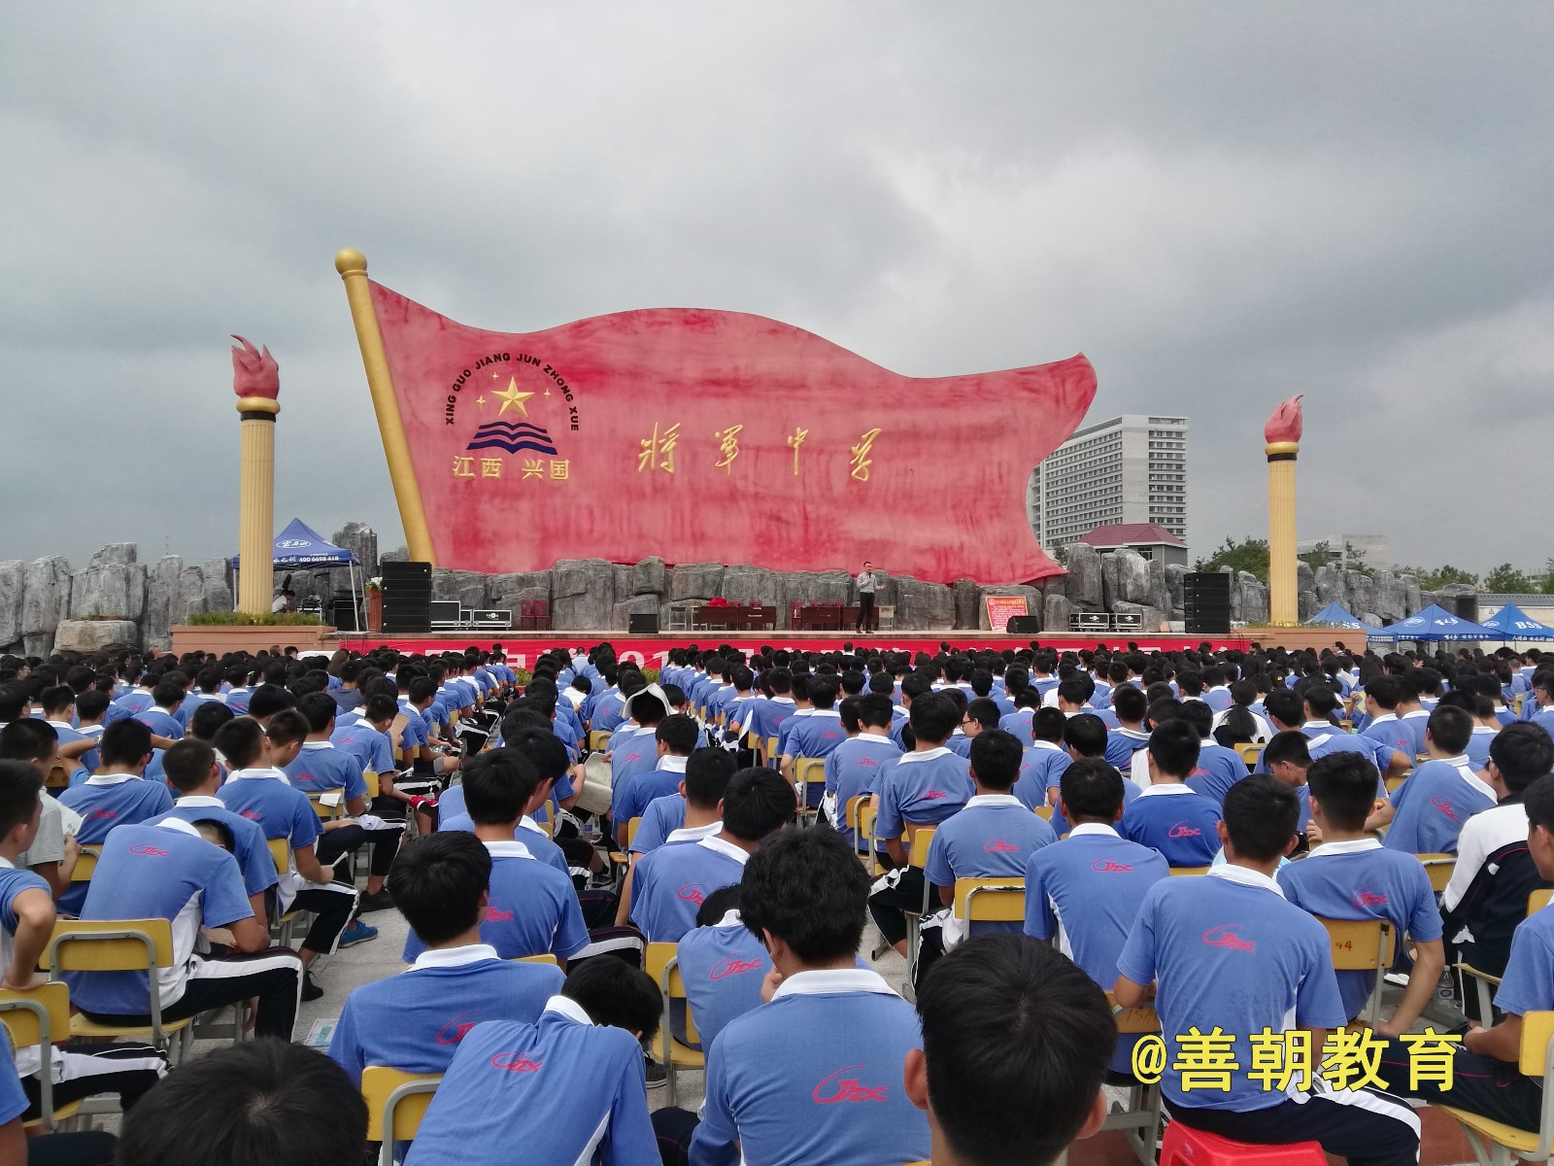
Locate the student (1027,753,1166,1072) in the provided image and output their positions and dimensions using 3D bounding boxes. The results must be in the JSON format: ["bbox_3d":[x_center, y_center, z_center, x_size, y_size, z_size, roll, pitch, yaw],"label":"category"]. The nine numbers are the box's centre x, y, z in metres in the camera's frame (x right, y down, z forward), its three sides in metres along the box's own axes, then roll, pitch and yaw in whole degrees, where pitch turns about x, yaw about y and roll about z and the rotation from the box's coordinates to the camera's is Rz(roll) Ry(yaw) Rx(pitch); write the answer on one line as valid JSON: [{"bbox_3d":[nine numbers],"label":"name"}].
[{"bbox_3d":[0.894,1.127,3.500,0.480,1.270,0.780,0,-2,-4],"label":"student"}]

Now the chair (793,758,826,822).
[{"bbox_3d":[0.280,1.483,7.270,0.390,0.790,0.450,0,-2,-8],"label":"chair"}]

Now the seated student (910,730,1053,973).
[{"bbox_3d":[0.690,1.105,4.050,0.550,1.250,0.800,0,-2,-6],"label":"seated student"}]

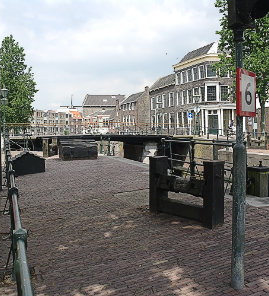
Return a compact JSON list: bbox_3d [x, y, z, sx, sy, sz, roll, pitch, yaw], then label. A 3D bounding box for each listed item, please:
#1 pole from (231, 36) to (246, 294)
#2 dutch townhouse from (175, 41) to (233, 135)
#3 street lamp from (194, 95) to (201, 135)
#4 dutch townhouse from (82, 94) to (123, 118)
[{"bbox_3d":[0.898,0.106,2.813,0.110,2.191,0.110,0,3,0],"label":"pole"},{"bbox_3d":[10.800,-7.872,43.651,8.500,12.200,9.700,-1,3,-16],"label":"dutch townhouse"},{"bbox_3d":[6.139,-3.223,32.393,0.550,4.112,0.550,0,3,0],"label":"street lamp"},{"bbox_3d":[-9.655,-11.805,114.542,17.000,12.910,10.000,0,3,0],"label":"dutch townhouse"}]

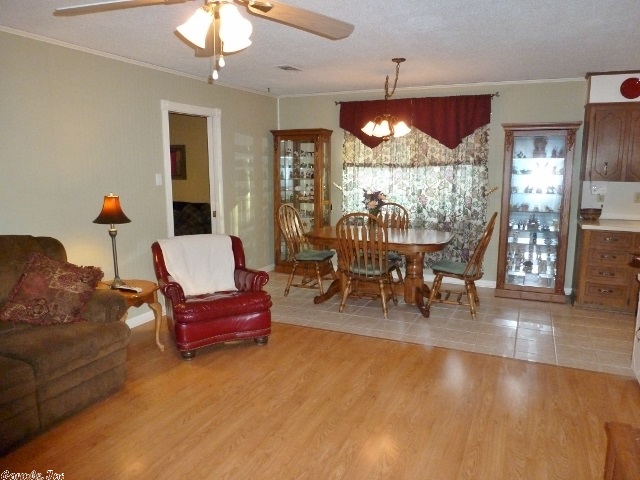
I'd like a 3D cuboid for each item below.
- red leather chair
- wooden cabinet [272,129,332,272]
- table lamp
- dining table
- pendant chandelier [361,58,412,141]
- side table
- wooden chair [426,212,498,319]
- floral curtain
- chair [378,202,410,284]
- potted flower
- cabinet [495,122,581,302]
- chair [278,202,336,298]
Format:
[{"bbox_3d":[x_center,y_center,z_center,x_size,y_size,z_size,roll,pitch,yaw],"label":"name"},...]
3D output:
[{"bbox_3d":[-0.963,0.426,3.929,0.840,0.870,0.880,-4,10,-23],"label":"red leather chair"},{"bbox_3d":[-0.242,-0.493,6.175,0.755,1.940,0.380,4,10,25],"label":"wooden cabinet"},{"bbox_3d":[-1.637,0.006,3.506,0.280,0.765,0.280,4,10,25],"label":"table lamp"},{"bbox_3d":[0.666,0.305,4.928,1.630,0.756,1.050,4,10,25],"label":"dining table"},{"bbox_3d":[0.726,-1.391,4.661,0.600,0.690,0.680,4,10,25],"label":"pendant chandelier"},{"bbox_3d":[-1.608,0.659,3.523,0.610,0.540,0.530,4,10,25],"label":"side table"},{"bbox_3d":[1.461,0.215,4.569,0.630,1.040,0.500,6,11,33],"label":"wooden chair"},{"bbox_3d":[1.149,-0.612,5.609,1.840,1.840,0.110,4,10,25],"label":"floral curtain"},{"bbox_3d":[0.768,0.110,5.238,0.500,1.040,0.620,4,10,25],"label":"chair"},{"bbox_3d":[0.593,-0.316,4.903,0.260,0.480,0.260,4,10,25],"label":"potted flower"},{"bbox_3d":[2.395,-0.294,4.949,0.755,1.920,0.380,4,10,25],"label":"cabinet"},{"bbox_3d":[-0.133,0.106,5.295,0.630,1.040,0.500,2,10,17],"label":"chair"}]

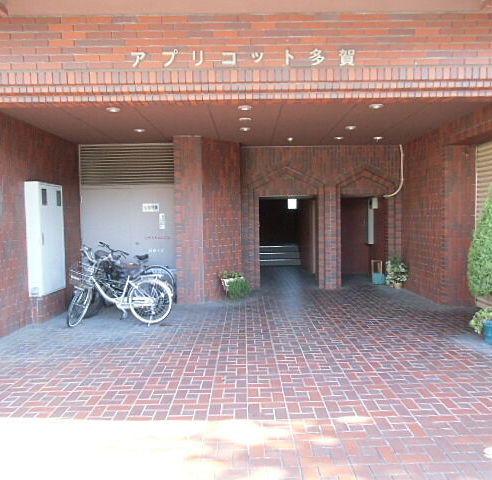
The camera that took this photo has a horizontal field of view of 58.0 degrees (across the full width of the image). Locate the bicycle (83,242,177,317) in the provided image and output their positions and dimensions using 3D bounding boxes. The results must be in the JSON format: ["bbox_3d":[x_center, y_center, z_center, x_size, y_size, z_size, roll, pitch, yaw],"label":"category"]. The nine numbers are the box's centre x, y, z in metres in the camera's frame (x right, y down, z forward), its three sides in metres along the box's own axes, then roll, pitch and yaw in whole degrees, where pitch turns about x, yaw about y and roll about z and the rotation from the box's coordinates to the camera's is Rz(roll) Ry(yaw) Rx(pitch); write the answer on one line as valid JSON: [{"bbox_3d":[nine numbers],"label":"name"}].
[{"bbox_3d":[-1.899,0.605,6.947,1.730,1.070,0.550,-4,4,-38],"label":"bicycle"}]

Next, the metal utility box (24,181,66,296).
[{"bbox_3d":[-2.937,-0.023,6.535,0.191,1.582,0.803,-1,3,0],"label":"metal utility box"}]

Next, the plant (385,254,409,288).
[{"bbox_3d":[2.979,0.602,8.753,0.450,0.590,0.430,-1,3,0],"label":"plant"}]

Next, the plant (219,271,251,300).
[{"bbox_3d":[-0.198,0.820,7.996,0.460,0.540,0.550,1,4,37],"label":"plant"}]

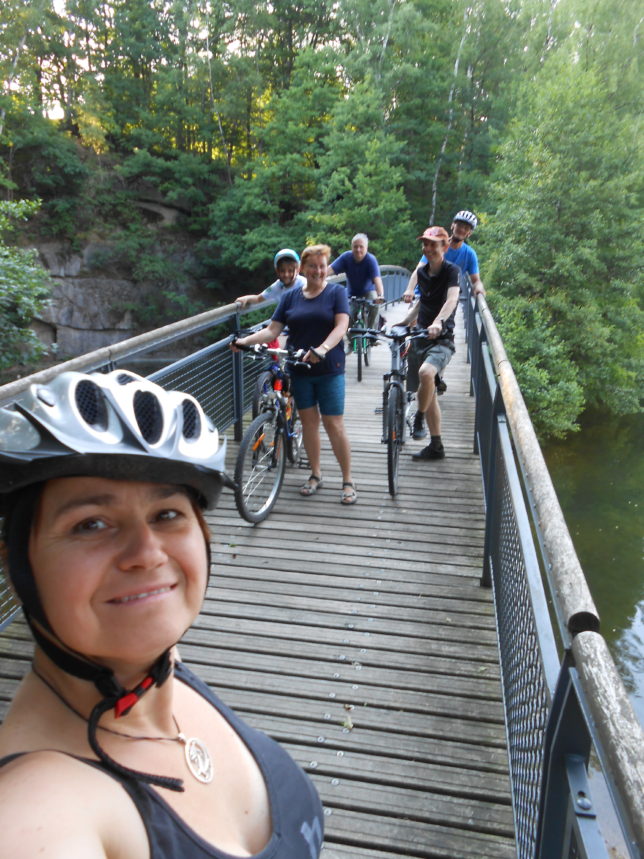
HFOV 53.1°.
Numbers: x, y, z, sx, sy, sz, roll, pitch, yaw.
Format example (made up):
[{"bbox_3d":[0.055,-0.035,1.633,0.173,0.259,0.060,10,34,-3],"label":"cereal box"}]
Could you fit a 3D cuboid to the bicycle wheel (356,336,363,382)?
[{"bbox_3d":[0.449,-0.877,7.455,0.055,0.670,0.670,1,16,4],"label":"bicycle wheel"}]

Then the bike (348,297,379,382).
[{"bbox_3d":[0.520,-1.171,7.906,0.600,0.990,1.700,2,16,8],"label":"bike"}]

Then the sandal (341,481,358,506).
[{"bbox_3d":[0.181,0.400,4.229,0.100,0.092,0.250,1,16,4],"label":"sandal"}]

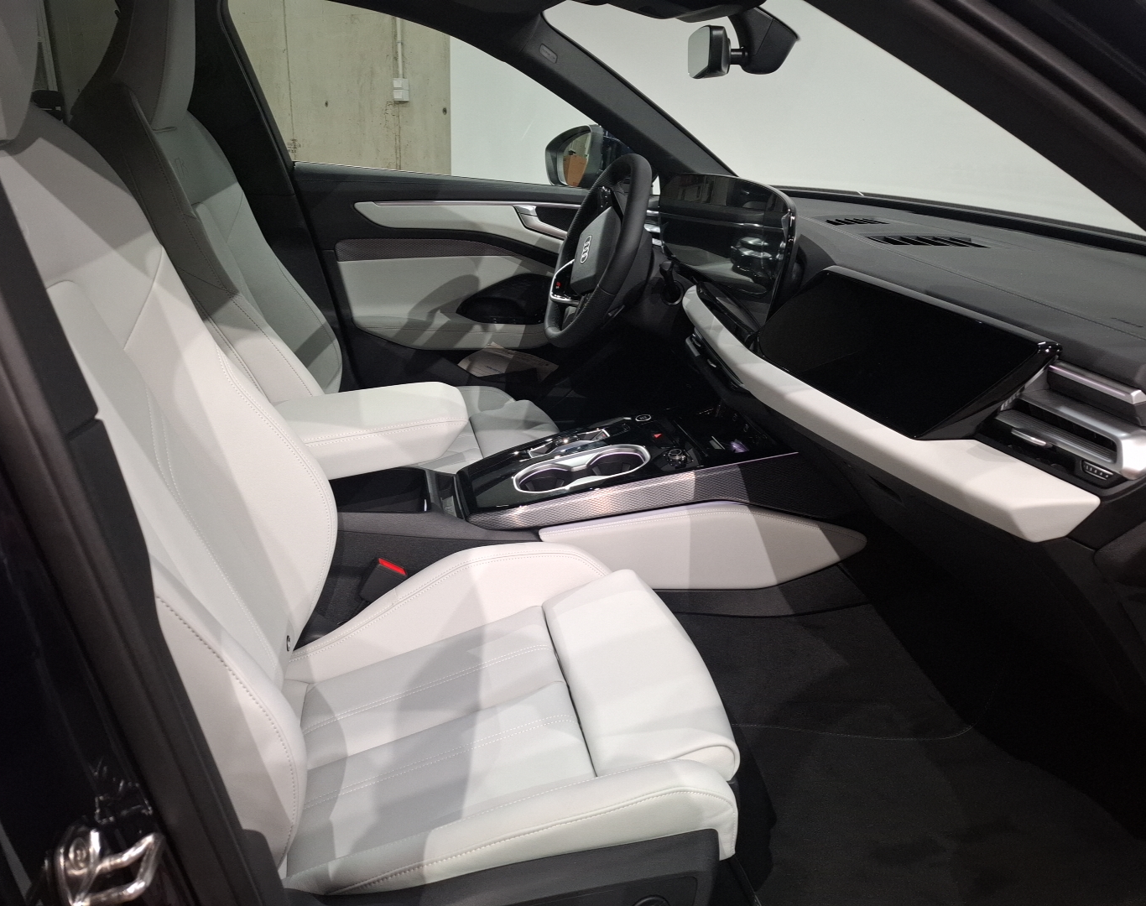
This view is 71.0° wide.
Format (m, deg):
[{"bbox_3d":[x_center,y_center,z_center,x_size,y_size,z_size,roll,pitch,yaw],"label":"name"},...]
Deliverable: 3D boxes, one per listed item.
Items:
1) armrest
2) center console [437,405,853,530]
[{"bbox_3d":[-0.299,-0.029,1.107,0.305,0.072,0.195,-8,23,-10],"label":"armrest"},{"bbox_3d":[0.093,0.024,1.217,0.570,0.115,0.240,-7,23,-10],"label":"center console"}]

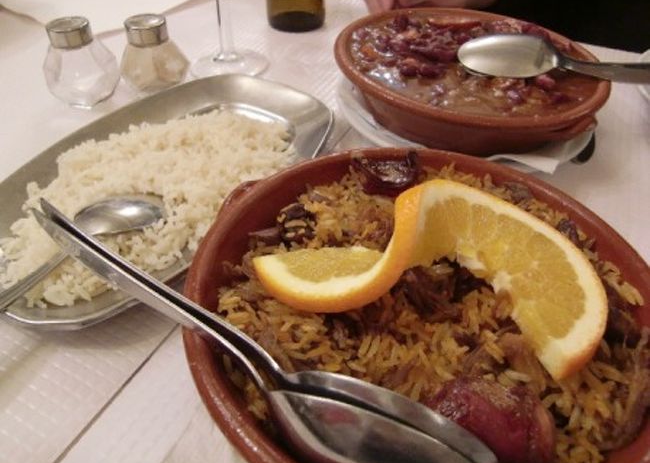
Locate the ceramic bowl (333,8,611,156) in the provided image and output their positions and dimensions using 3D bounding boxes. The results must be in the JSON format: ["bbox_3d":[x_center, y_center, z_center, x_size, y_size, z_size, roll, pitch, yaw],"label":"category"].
[{"bbox_3d":[0.114,-0.121,0.432,0.214,0.052,0.214,4,43,0],"label":"ceramic bowl"}]

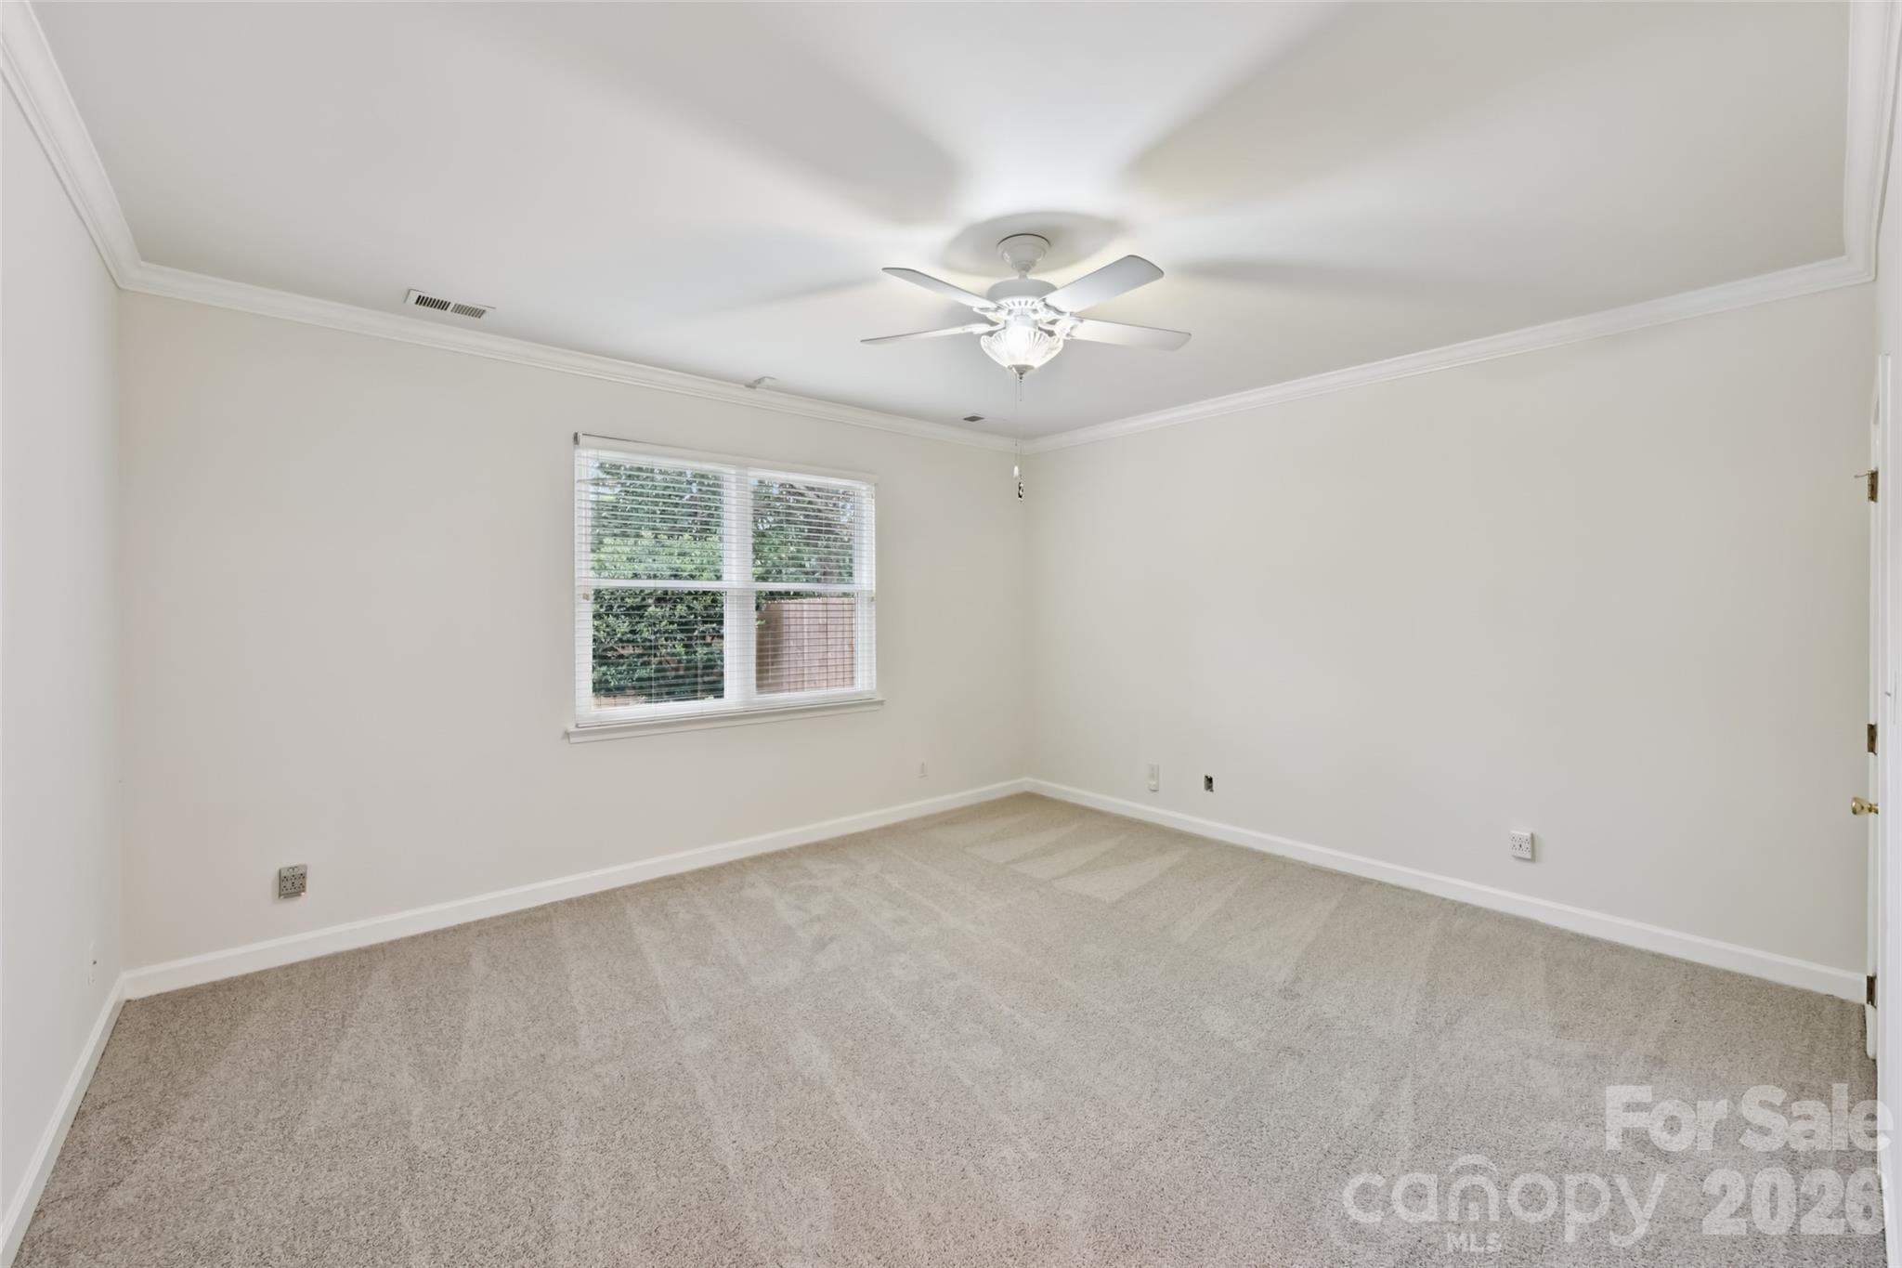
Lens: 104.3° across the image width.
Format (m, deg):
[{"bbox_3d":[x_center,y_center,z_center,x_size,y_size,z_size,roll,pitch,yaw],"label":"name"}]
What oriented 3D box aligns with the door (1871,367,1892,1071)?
[{"bbox_3d":[2.713,0.340,2.152,0.800,2.080,0.050,-2,3,-41],"label":"door"}]

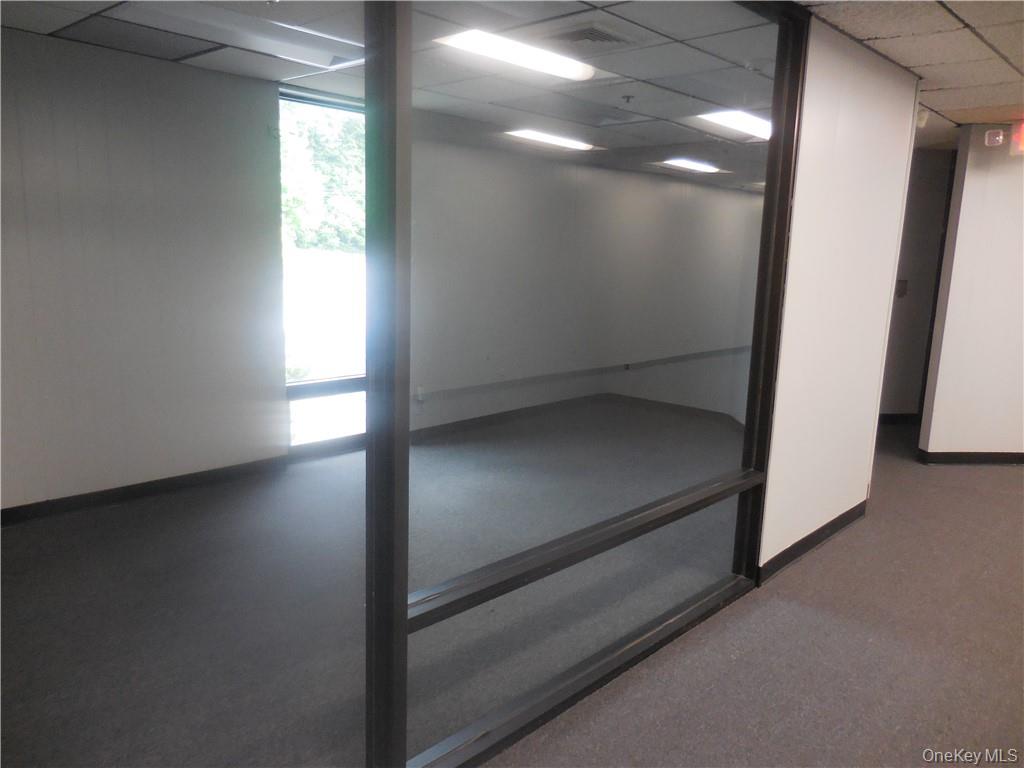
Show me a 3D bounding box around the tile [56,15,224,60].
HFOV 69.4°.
[{"bbox_3d":[-1.833,-1.695,3.632,0.561,0.020,0.610,12,15,42],"label":"tile"}]

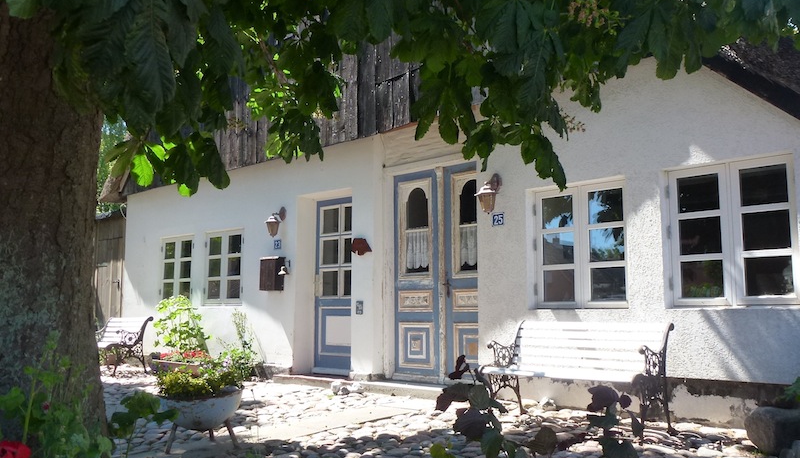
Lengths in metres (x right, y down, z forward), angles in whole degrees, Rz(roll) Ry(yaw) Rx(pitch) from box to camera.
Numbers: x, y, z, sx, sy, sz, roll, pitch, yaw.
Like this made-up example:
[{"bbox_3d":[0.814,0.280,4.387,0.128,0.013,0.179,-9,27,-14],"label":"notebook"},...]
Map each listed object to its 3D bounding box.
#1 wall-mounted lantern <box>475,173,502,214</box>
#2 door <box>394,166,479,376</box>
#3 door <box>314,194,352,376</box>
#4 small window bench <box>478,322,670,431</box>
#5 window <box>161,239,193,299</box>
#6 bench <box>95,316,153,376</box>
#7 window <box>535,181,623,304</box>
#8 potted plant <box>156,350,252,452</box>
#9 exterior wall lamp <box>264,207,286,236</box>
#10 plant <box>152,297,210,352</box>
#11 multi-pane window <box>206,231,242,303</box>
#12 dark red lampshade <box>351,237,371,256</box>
[{"bbox_3d":[0.846,-0.341,6.247,0.196,0.402,0.274,-6,-10,39],"label":"wall-mounted lantern"},{"bbox_3d":[0.434,0.470,7.106,1.264,2.234,0.118,-6,-10,39],"label":"door"},{"bbox_3d":[-0.726,0.685,8.083,0.843,2.127,0.108,-6,-10,39],"label":"door"},{"bbox_3d":[1.282,1.077,4.945,1.245,0.774,0.676,-6,-10,39],"label":"small window bench"},{"bbox_3d":[-3.336,0.629,9.985,0.892,1.039,0.108,-6,-10,39],"label":"window"},{"bbox_3d":[-4.247,1.703,9.782,1.245,0.774,0.657,-6,-10,39],"label":"bench"},{"bbox_3d":[1.615,0.158,5.918,0.911,1.078,0.108,-6,-10,39],"label":"window"},{"bbox_3d":[-1.202,1.054,4.198,0.568,0.598,0.549,-6,-10,39],"label":"potted plant"},{"bbox_3d":[-1.556,-0.085,8.403,0.196,0.402,0.274,-6,-10,39],"label":"exterior wall lamp"},{"bbox_3d":[-2.923,1.291,8.967,0.706,0.784,0.588,-6,-10,39],"label":"plant"},{"bbox_3d":[-2.429,0.533,9.242,0.892,1.039,0.108,-6,-10,39],"label":"multi-pane window"},{"bbox_3d":[-0.408,0.185,7.100,0.210,0.190,0.210,-6,-9,42],"label":"dark red lampshade"}]

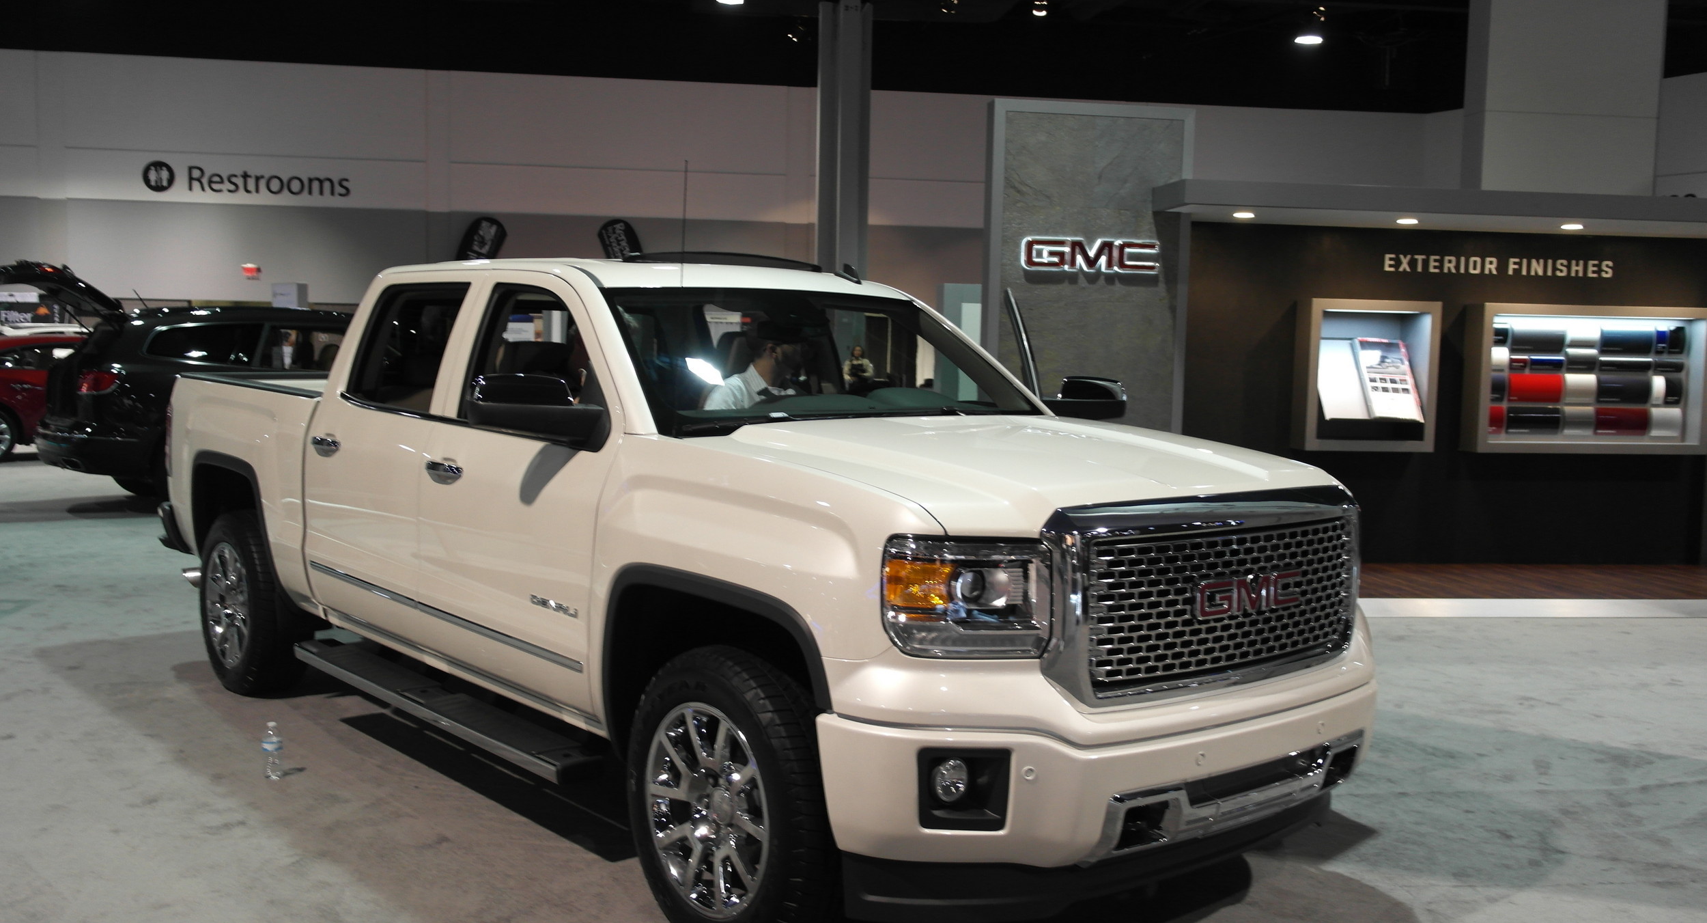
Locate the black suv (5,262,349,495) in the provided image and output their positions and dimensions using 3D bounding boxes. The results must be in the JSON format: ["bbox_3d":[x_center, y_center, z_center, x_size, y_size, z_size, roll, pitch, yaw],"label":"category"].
[{"bbox_3d":[-5.530,-0.701,14.399,5.450,2.120,2.000,-3,6,-42],"label":"black suv"}]

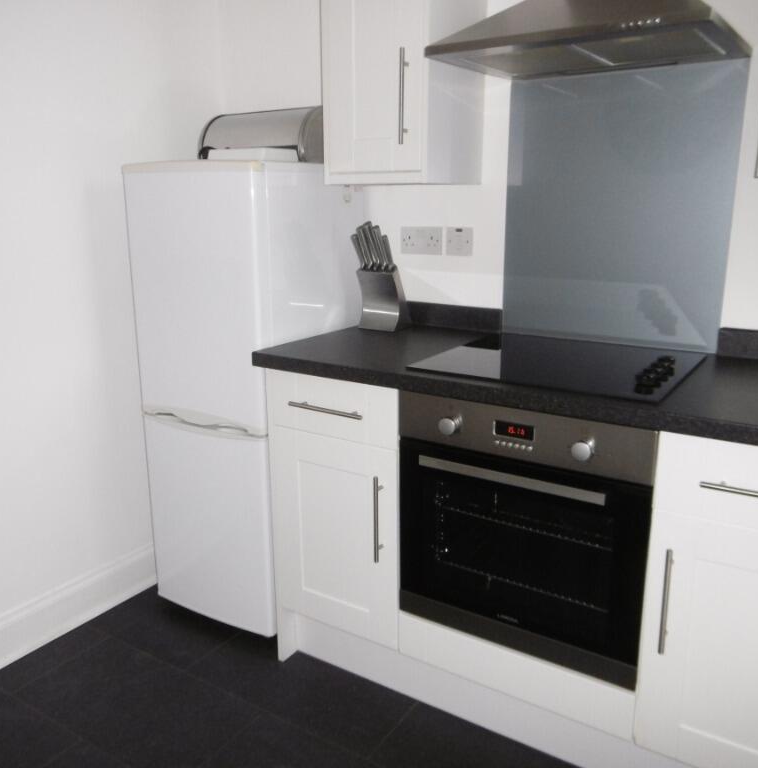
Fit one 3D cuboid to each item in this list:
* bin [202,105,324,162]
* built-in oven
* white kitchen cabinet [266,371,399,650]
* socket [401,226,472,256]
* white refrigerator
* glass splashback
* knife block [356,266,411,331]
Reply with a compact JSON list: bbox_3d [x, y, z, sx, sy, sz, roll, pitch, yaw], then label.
[{"bbox_3d":[-0.352,-0.799,2.323,0.433,0.175,0.250,9,17,32],"label":"bin"},{"bbox_3d":[0.449,0.276,1.833,0.595,0.598,0.570,9,17,32],"label":"built-in oven"},{"bbox_3d":[0.033,0.294,2.140,0.423,0.778,0.582,9,17,32],"label":"white kitchen cabinet"},{"bbox_3d":[0.178,-0.446,2.216,0.254,0.086,0.009,9,17,32],"label":"socket"},{"bbox_3d":[-0.399,0.016,2.368,0.548,1.430,0.535,9,17,32],"label":"white refrigerator"},{"bbox_3d":[0.623,-0.467,1.912,0.599,0.728,0.008,9,17,32],"label":"glass splashback"},{"bbox_3d":[0.017,-0.277,2.242,0.137,0.198,0.127,9,17,32],"label":"knife block"}]

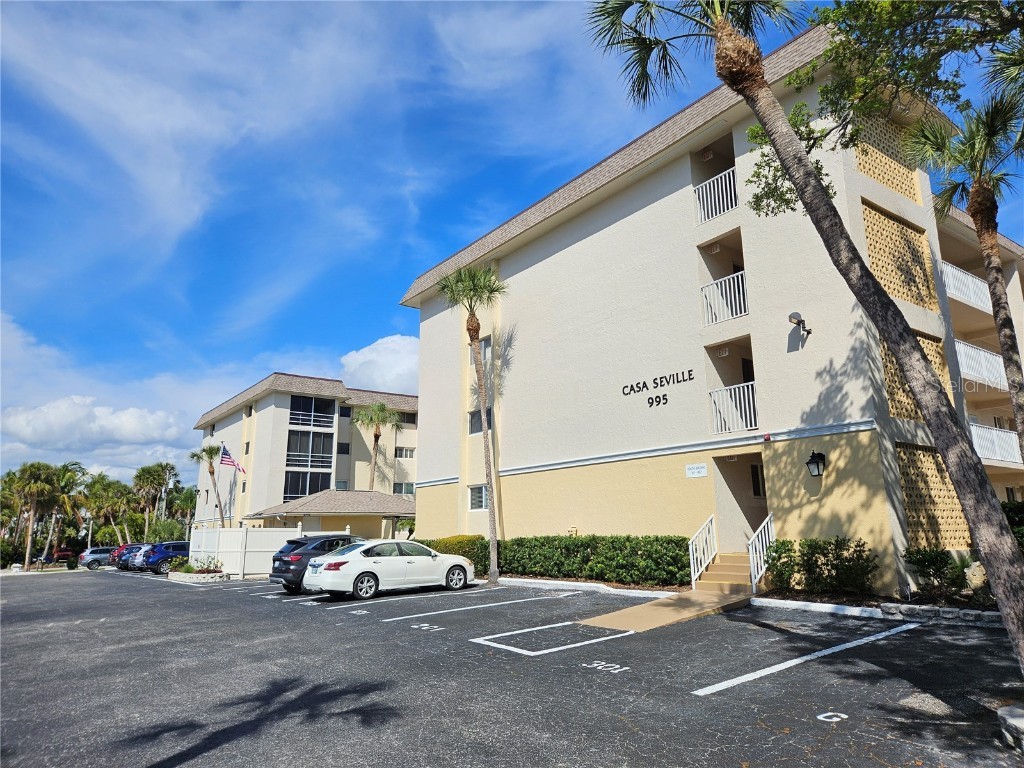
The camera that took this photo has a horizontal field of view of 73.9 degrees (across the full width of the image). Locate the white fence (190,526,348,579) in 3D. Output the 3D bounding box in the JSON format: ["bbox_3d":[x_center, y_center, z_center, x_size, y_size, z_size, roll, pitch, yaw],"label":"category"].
[{"bbox_3d":[-11.300,7.742,31.807,5.800,2.350,4.500,8,-15,-35],"label":"white fence"}]

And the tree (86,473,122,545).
[{"bbox_3d":[-34.609,11.424,57.016,3.200,7.811,3.200,8,-15,-35],"label":"tree"}]

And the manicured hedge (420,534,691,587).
[{"bbox_3d":[0.467,4.935,19.477,0.900,1.100,12.200,8,-15,-35],"label":"manicured hedge"}]

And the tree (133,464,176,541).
[{"bbox_3d":[-34.369,12.180,63.940,3.500,9.497,3.500,8,-15,-35],"label":"tree"}]

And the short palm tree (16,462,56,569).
[{"bbox_3d":[-38.341,10.468,53.907,3.200,8.406,3.200,8,-15,-35],"label":"short palm tree"}]

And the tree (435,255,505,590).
[{"bbox_3d":[-1.092,1.053,20.869,2.300,9.700,2.300,-1,-12,0],"label":"tree"}]

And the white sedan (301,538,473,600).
[{"bbox_3d":[-3.268,5.199,19.388,4.860,1.470,1.830,8,-15,-35],"label":"white sedan"}]

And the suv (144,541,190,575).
[{"bbox_3d":[-18.503,9.908,39.130,4.660,1.720,1.840,8,-15,-35],"label":"suv"}]

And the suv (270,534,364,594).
[{"bbox_3d":[-5.031,5.557,21.143,4.590,1.680,1.880,8,-15,-35],"label":"suv"}]

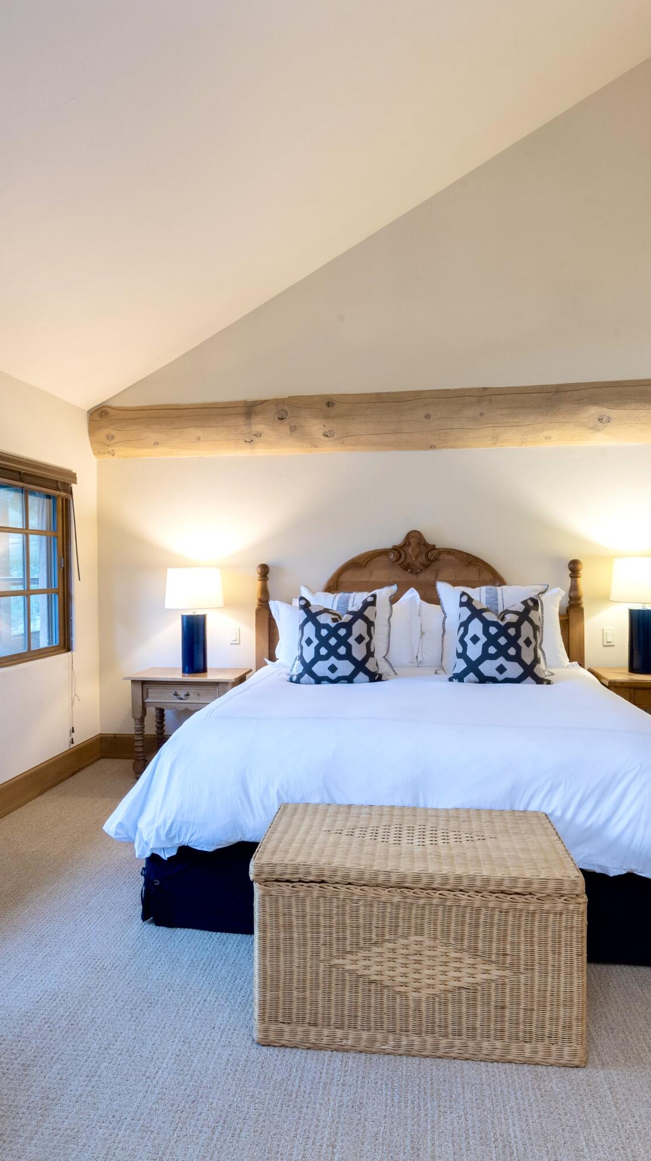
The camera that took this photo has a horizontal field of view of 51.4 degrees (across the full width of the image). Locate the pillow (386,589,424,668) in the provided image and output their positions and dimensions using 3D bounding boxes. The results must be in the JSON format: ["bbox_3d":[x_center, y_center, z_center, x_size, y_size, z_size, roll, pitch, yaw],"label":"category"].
[{"bbox_3d":[0.125,0.327,4.275,0.900,0.500,0.190,0,-16,8],"label":"pillow"}]

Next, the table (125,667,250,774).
[{"bbox_3d":[-0.880,0.939,4.466,0.720,0.660,0.460,0,1,8],"label":"table"}]

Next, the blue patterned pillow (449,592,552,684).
[{"bbox_3d":[0.958,0.322,3.726,0.530,0.500,0.170,0,-15,8],"label":"blue patterned pillow"}]

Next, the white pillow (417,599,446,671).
[{"bbox_3d":[1.001,0.289,4.135,0.880,0.500,0.200,0,-11,8],"label":"white pillow"}]

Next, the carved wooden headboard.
[{"bbox_3d":[0.583,0.468,4.422,2.110,1.570,0.110,0,1,8],"label":"carved wooden headboard"}]

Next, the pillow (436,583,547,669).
[{"bbox_3d":[0.974,0.292,3.925,0.660,0.570,0.180,0,-19,8],"label":"pillow"}]

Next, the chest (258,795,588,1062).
[{"bbox_3d":[0.273,1.042,2.077,0.905,0.520,0.470,0,1,8],"label":"chest"}]

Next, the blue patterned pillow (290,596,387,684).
[{"bbox_3d":[0.074,0.341,3.858,0.530,0.500,0.170,0,-15,8],"label":"blue patterned pillow"}]

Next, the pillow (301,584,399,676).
[{"bbox_3d":[0.140,0.273,3.987,0.560,0.530,0.190,0,-13,8],"label":"pillow"}]

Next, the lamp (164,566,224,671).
[{"bbox_3d":[-0.870,0.266,4.487,0.380,0.693,0.380,0,1,8],"label":"lamp"}]

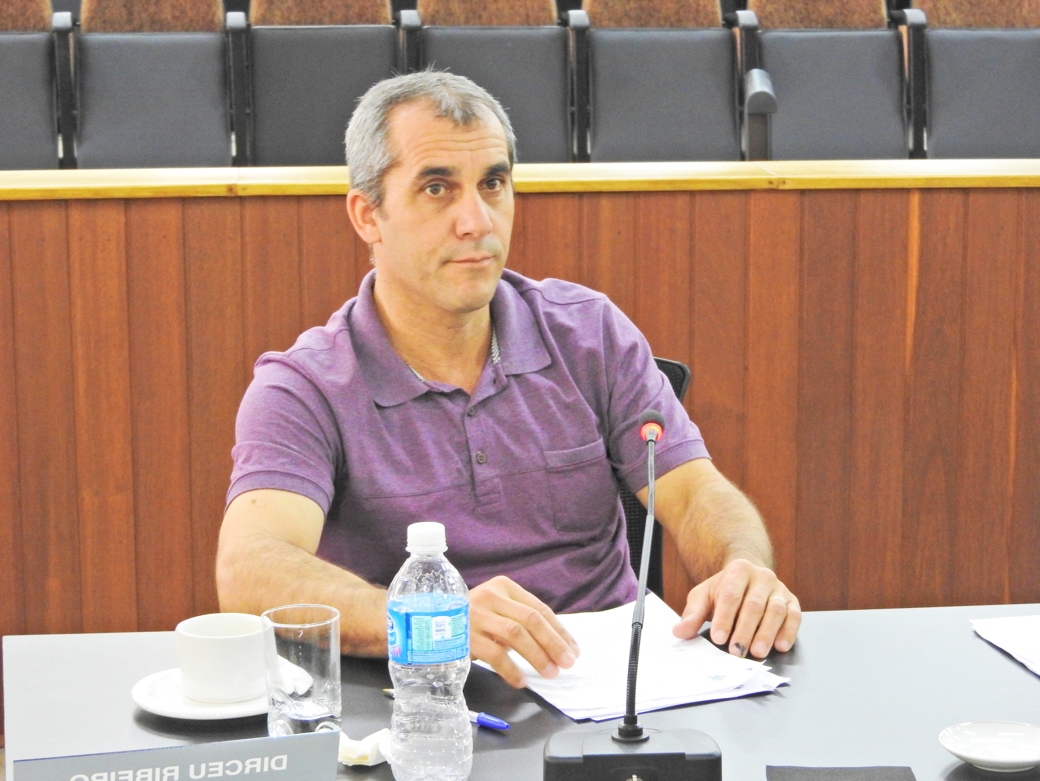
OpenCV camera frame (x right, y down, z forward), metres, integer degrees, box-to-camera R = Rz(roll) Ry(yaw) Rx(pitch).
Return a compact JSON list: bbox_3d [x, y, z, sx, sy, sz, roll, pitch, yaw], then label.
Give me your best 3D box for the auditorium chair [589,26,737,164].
[{"bbox_3d":[0.430,-0.982,8.232,0.540,0.920,0.600,-1,11,-6],"label":"auditorium chair"}]

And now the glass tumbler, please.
[{"bbox_3d":[-0.181,0.237,2.138,0.066,0.100,0.066,0,11,0],"label":"glass tumbler"}]

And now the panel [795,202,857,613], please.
[{"bbox_3d":[0.560,0.076,4.727,0.102,0.893,0.018,-1,11,-6],"label":"panel"}]

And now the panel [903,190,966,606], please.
[{"bbox_3d":[0.761,0.073,4.748,0.107,0.890,0.018,-1,11,-6],"label":"panel"}]

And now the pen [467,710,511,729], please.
[{"bbox_3d":[-0.064,0.272,2.192,0.153,0.012,0.012,10,15,42],"label":"pen"}]

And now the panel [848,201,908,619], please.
[{"bbox_3d":[0.659,0.074,4.738,0.098,0.892,0.018,-1,11,-6],"label":"panel"}]

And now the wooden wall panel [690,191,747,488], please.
[{"bbox_3d":[0.359,0.079,4.706,0.103,0.895,0.018,-1,11,-6],"label":"wooden wall panel"}]

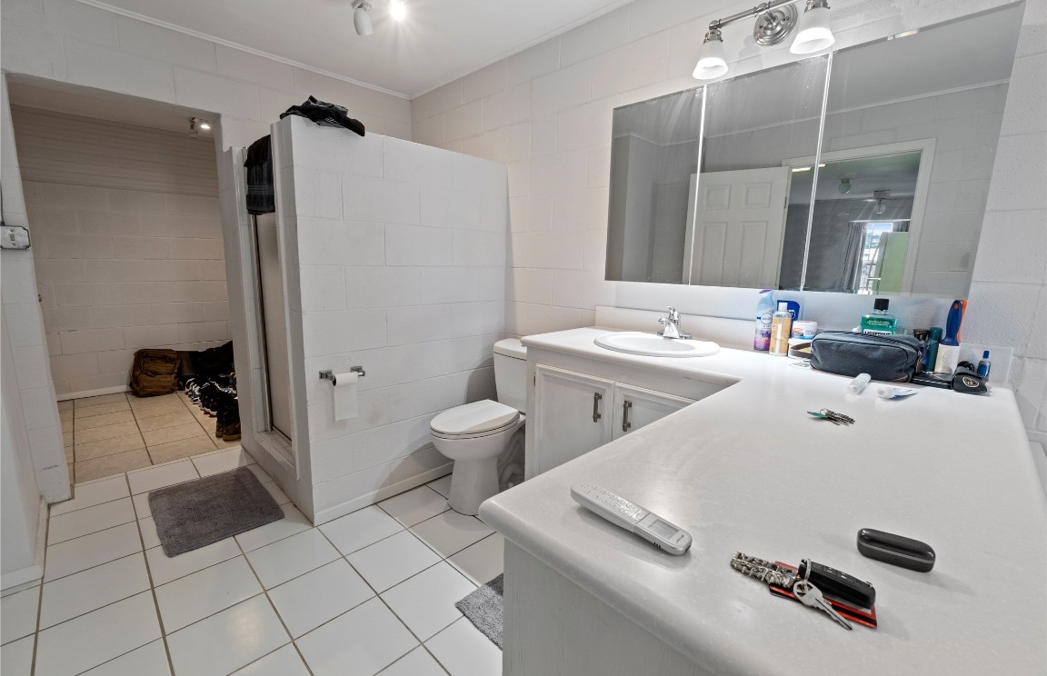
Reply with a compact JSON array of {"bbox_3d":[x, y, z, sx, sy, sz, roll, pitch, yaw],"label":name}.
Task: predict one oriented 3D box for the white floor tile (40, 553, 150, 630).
[{"bbox_3d":[-1.608,0.944,1.647,0.303,0.010,0.296,10,13,44],"label":"white floor tile"}]

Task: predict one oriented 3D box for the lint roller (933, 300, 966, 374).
[{"bbox_3d":[1.277,-0.002,1.301,0.050,0.220,0.050,11,13,44],"label":"lint roller"}]

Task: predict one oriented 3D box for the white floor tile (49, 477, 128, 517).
[{"bbox_3d":[-2.294,0.837,2.319,0.306,0.012,0.296,10,12,44],"label":"white floor tile"}]

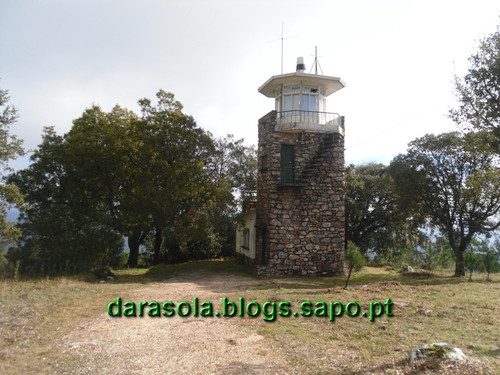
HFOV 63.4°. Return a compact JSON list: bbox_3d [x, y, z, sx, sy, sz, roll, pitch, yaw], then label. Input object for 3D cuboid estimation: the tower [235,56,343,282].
[{"bbox_3d":[2.158,-0.794,25.317,4.800,11.800,8.700,2,-7,-7],"label":"tower"}]

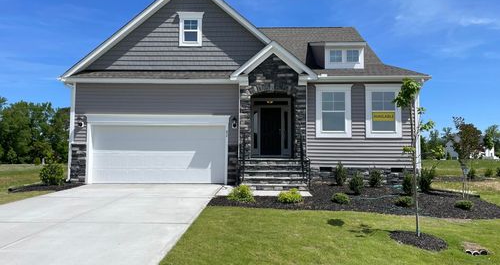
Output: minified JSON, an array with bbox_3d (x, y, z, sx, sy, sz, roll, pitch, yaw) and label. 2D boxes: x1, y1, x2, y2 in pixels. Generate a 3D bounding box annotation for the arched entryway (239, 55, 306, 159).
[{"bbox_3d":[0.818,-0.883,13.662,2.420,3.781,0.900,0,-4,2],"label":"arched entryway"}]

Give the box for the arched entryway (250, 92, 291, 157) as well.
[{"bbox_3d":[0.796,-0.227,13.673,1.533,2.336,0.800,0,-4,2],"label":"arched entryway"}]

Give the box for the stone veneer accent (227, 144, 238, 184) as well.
[{"bbox_3d":[-0.618,1.168,13.500,0.431,1.474,0.130,0,-3,0],"label":"stone veneer accent"}]

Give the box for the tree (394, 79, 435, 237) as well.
[{"bbox_3d":[2.753,0.435,6.285,0.660,2.620,0.620,0,-4,2],"label":"tree"}]

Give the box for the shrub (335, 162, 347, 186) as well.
[{"bbox_3d":[3.093,1.403,12.800,0.426,0.828,0.430,0,-3,0],"label":"shrub"}]

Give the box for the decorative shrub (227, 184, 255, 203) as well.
[{"bbox_3d":[-0.232,1.569,9.700,0.723,0.478,0.680,0,-3,0],"label":"decorative shrub"}]

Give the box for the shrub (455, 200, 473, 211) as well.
[{"bbox_3d":[4.841,1.655,8.515,0.410,0.270,0.410,0,-4,2],"label":"shrub"}]

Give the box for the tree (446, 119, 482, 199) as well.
[{"bbox_3d":[6.155,0.733,10.800,1.064,2.330,0.980,0,-3,0],"label":"tree"}]

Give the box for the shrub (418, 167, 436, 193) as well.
[{"bbox_3d":[5.483,1.436,11.600,0.556,0.865,0.520,0,-3,0],"label":"shrub"}]

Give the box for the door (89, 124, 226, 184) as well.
[{"bbox_3d":[-3.346,0.794,13.680,4.929,2.171,0.120,0,-3,0],"label":"door"}]

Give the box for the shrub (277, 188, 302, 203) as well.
[{"bbox_3d":[1.035,1.631,9.718,0.660,0.410,0.640,0,-4,2],"label":"shrub"}]

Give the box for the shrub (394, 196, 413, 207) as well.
[{"bbox_3d":[3.849,1.731,9.400,0.463,0.293,0.460,0,-3,0],"label":"shrub"}]

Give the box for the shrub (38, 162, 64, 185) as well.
[{"bbox_3d":[-6.916,1.453,13.100,0.890,0.778,0.820,0,-3,0],"label":"shrub"}]

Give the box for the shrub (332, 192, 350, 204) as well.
[{"bbox_3d":[2.299,1.661,9.450,0.461,0.302,0.460,0,-3,0],"label":"shrub"}]

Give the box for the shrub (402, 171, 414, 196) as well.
[{"bbox_3d":[4.658,1.491,11.000,0.381,0.697,0.400,0,-3,0],"label":"shrub"}]

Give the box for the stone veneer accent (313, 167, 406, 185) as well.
[{"bbox_3d":[3.873,1.542,13.220,3.485,0.599,0.140,0,-3,0],"label":"stone veneer accent"}]

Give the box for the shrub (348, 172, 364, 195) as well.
[{"bbox_3d":[3.100,1.484,10.930,0.460,0.660,0.460,0,-4,2],"label":"shrub"}]

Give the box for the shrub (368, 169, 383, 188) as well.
[{"bbox_3d":[4.194,1.535,12.530,0.480,0.600,0.460,0,-4,2],"label":"shrub"}]

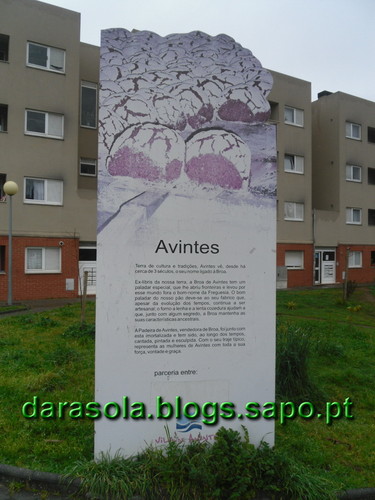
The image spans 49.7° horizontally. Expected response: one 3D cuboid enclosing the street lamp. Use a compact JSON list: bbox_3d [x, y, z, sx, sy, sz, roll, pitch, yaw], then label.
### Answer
[{"bbox_3d":[-6.010,-0.245,13.760,0.475,4.200,0.475,0,-2,0],"label":"street lamp"}]

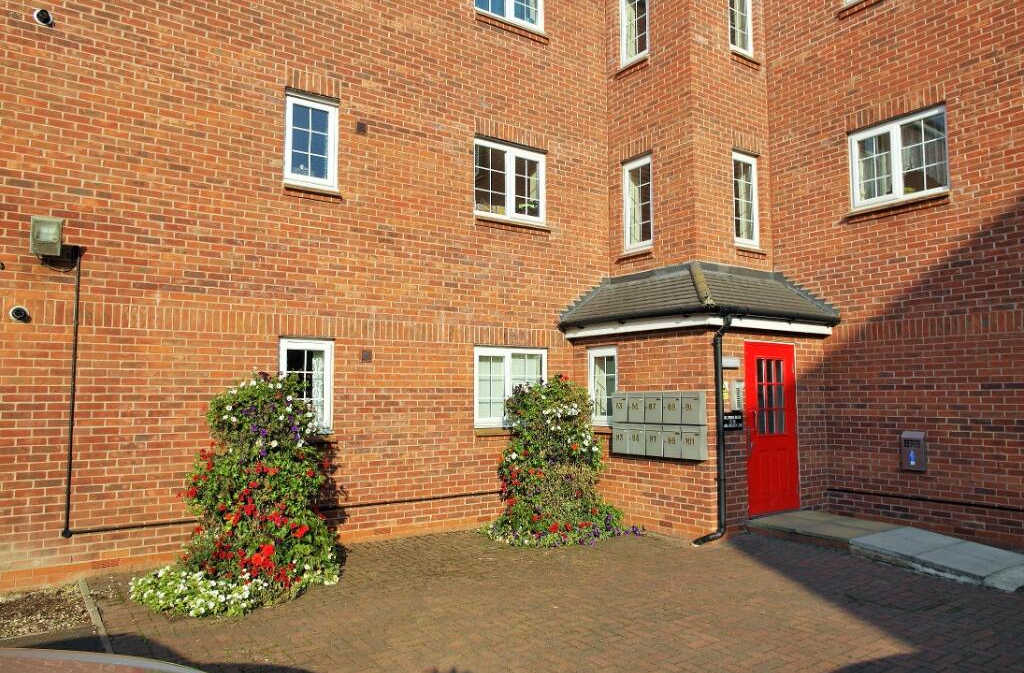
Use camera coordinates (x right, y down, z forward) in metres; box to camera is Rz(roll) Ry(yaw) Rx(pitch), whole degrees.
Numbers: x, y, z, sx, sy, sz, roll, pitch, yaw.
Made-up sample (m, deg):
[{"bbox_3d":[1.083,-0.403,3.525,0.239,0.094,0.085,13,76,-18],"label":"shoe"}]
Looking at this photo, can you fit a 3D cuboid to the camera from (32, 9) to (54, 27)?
[{"bbox_3d":[-4.204,-2.871,6.125,0.120,0.130,0.135,-5,-6,43],"label":"camera"}]

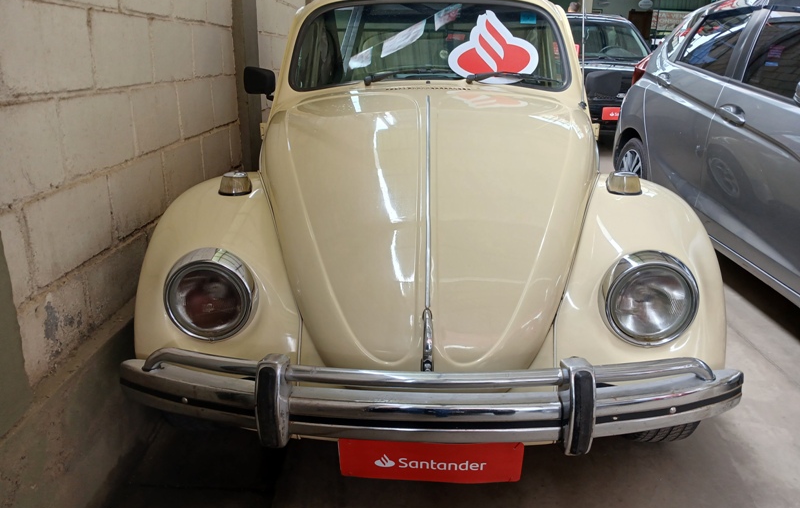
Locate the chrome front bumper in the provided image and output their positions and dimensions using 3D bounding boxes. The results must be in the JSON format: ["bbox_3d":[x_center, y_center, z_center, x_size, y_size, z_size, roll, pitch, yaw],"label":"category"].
[{"bbox_3d":[0.065,0.279,1.300,1.430,0.220,0.220,1,18,2],"label":"chrome front bumper"}]

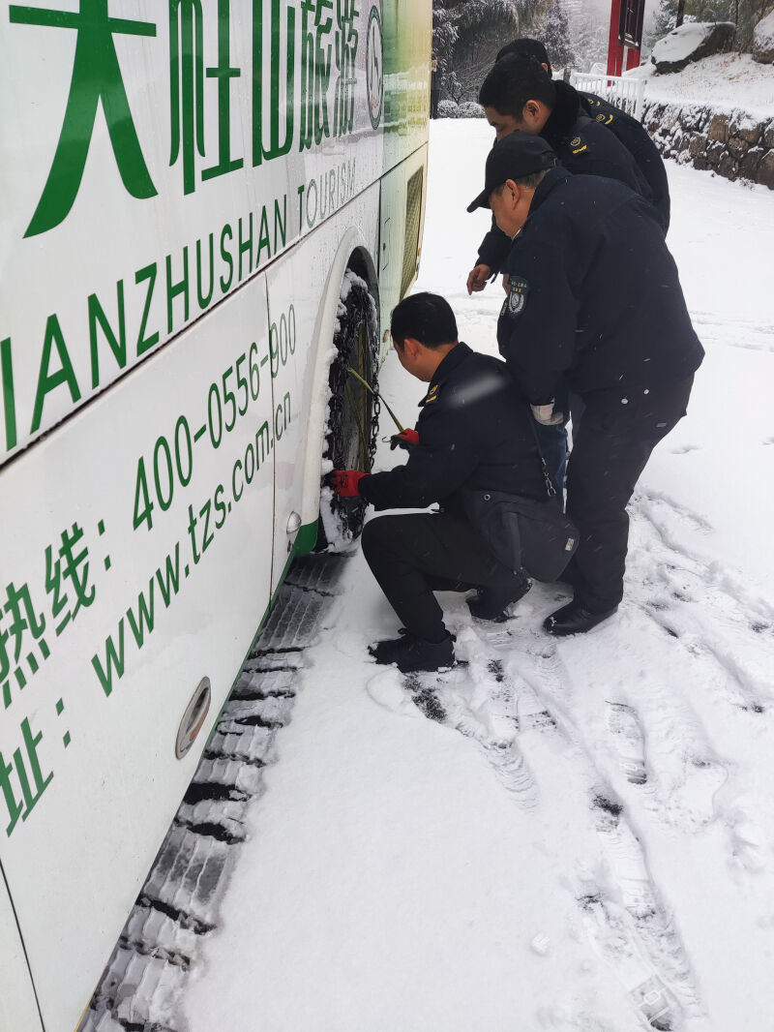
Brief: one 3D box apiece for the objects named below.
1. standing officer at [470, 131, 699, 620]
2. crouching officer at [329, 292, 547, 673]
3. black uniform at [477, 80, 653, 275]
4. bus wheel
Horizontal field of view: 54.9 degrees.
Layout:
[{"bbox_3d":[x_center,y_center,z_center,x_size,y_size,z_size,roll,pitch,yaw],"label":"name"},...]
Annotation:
[{"bbox_3d":[0.565,-0.315,2.238,0.720,1.470,0.550,1,30,3],"label":"standing officer"},{"bbox_3d":[0.165,-0.115,2.271,0.760,1.100,0.560,9,31,15],"label":"crouching officer"},{"bbox_3d":[0.550,-0.874,2.299,0.600,0.850,0.550,3,30,6],"label":"black uniform"},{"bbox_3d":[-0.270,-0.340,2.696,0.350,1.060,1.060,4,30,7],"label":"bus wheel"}]

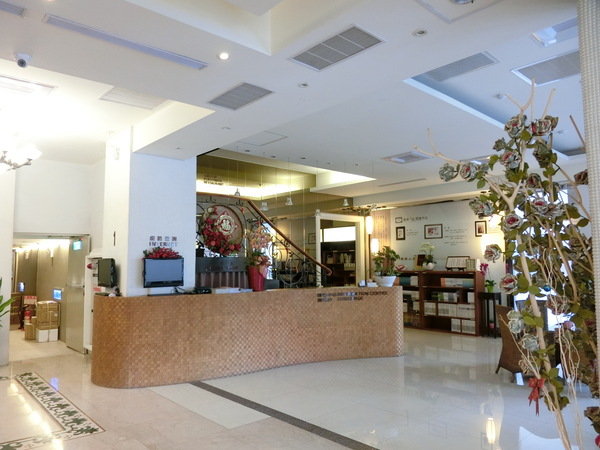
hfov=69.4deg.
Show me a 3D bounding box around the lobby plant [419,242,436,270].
[{"bbox_3d":[2.768,0.688,9.371,0.360,0.580,0.320,-2,-4,11],"label":"lobby plant"}]

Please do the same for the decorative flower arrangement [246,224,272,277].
[{"bbox_3d":[-0.598,0.371,6.350,0.380,0.740,0.360,-1,-4,0],"label":"decorative flower arrangement"}]

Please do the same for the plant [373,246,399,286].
[{"bbox_3d":[1.421,0.682,7.120,0.450,0.660,0.430,-1,-5,11],"label":"plant"}]

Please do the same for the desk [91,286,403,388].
[{"bbox_3d":[-0.612,1.522,6.450,4.680,1.115,1.100,0,-5,-20],"label":"desk"}]

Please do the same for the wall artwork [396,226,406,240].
[{"bbox_3d":[2.356,0.202,10.057,0.030,0.320,0.250,3,-6,-43],"label":"wall artwork"}]

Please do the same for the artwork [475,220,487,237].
[{"bbox_3d":[3.635,0.076,8.701,0.030,0.320,0.250,3,-6,-43],"label":"artwork"}]

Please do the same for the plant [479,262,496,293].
[{"bbox_3d":[3.634,1.016,8.386,0.340,0.570,0.300,-1,-4,0],"label":"plant"}]

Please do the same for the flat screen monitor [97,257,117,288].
[{"bbox_3d":[-2.752,0.685,6.179,0.070,0.400,0.560,4,-6,-41],"label":"flat screen monitor"}]

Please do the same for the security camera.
[{"bbox_3d":[-1.981,-1.172,3.093,0.105,0.105,0.110,1,-5,-18],"label":"security camera"}]

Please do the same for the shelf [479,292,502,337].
[{"bbox_3d":[3.652,1.716,8.343,0.290,0.850,0.340,3,-6,-43],"label":"shelf"}]

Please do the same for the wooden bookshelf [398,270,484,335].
[{"bbox_3d":[2.866,1.607,9.231,0.310,1.235,2.060,3,-6,-43],"label":"wooden bookshelf"}]

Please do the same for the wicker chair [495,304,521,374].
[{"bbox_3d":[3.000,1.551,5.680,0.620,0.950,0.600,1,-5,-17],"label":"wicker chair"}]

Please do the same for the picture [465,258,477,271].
[{"bbox_3d":[3.402,0.794,8.646,0.030,0.250,0.250,19,-17,-41],"label":"picture"}]

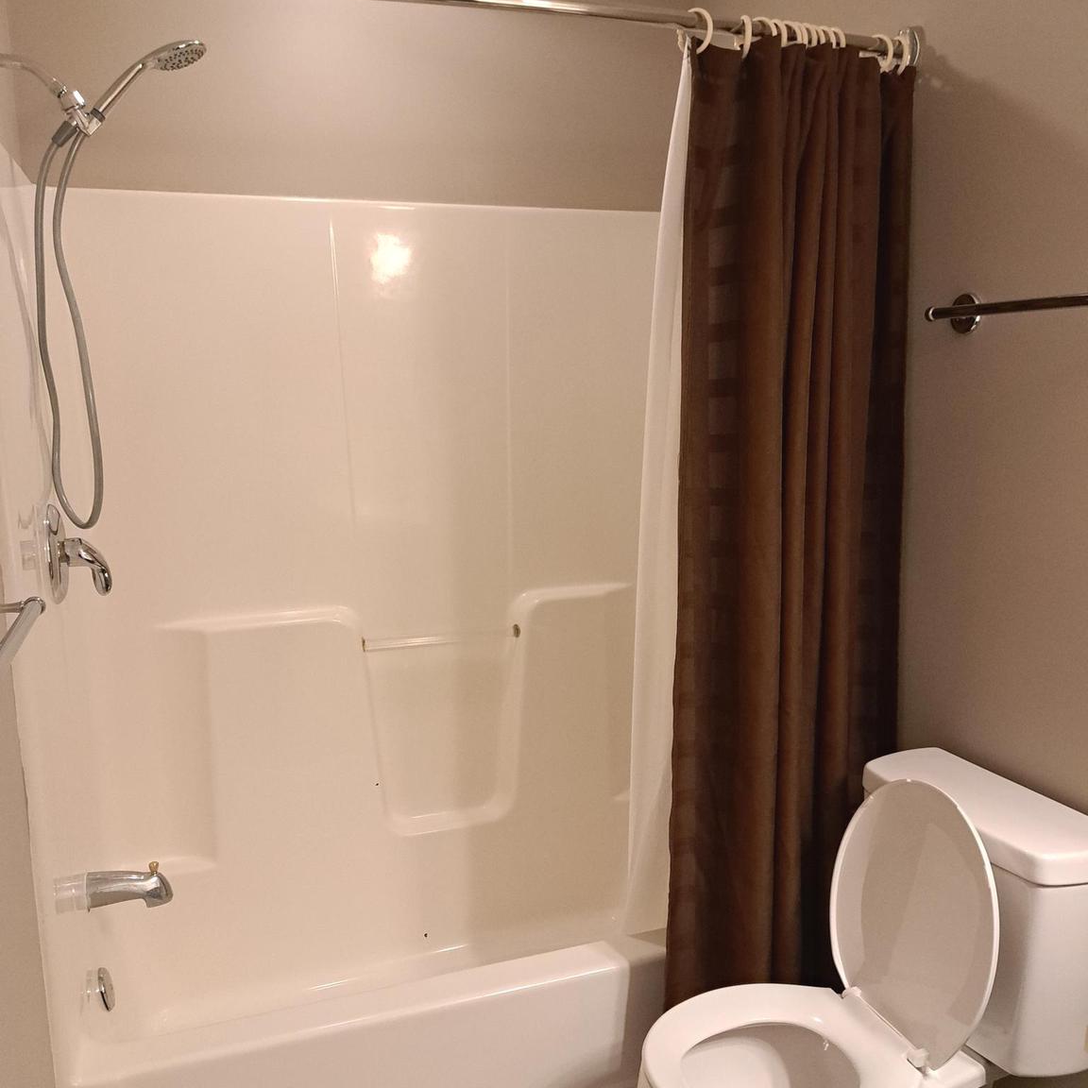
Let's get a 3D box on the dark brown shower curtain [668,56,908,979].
[{"bbox_3d":[0.452,0.082,1.828,0.460,1.820,0.130,-5,11,-18],"label":"dark brown shower curtain"}]

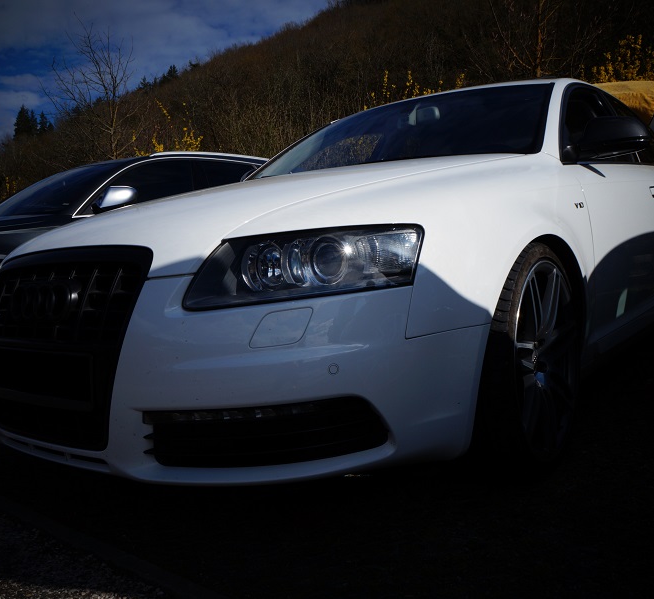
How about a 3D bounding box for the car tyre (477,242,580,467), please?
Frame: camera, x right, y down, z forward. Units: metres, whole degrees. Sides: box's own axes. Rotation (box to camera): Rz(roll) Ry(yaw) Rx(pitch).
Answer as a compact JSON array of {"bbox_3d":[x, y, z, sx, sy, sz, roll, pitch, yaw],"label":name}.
[{"bbox_3d":[0.504,0.171,1.905,0.250,0.670,0.670,0,6,35],"label":"car tyre"}]

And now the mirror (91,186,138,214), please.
[{"bbox_3d":[-1.348,-0.634,4.300,0.240,0.165,0.200,0,6,38],"label":"mirror"}]

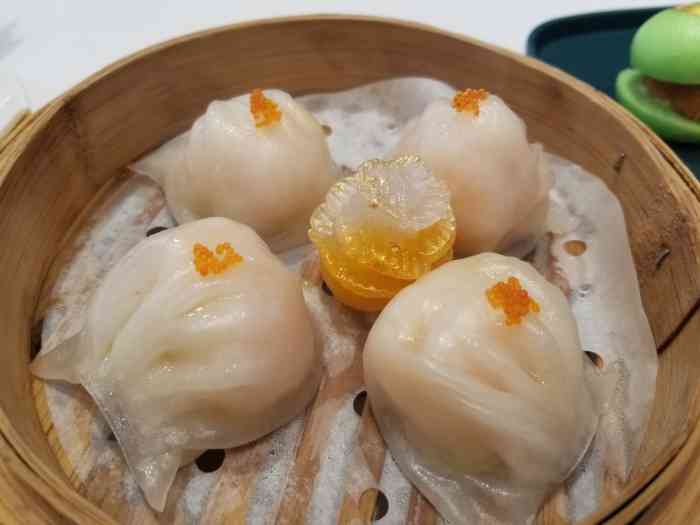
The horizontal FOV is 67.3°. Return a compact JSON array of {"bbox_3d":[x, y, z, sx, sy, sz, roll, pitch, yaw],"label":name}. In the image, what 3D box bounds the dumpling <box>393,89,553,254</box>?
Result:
[{"bbox_3d":[0.038,-0.030,0.150,0.048,0.033,0.045,18,53,10],"label":"dumpling"}]

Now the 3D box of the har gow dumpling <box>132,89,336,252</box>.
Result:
[{"bbox_3d":[-0.030,-0.031,0.146,0.051,0.033,0.053,-27,59,-23],"label":"har gow dumpling"}]

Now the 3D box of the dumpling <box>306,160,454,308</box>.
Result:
[{"bbox_3d":[0.008,-0.008,0.138,0.036,0.021,0.037,2,52,-3],"label":"dumpling"}]

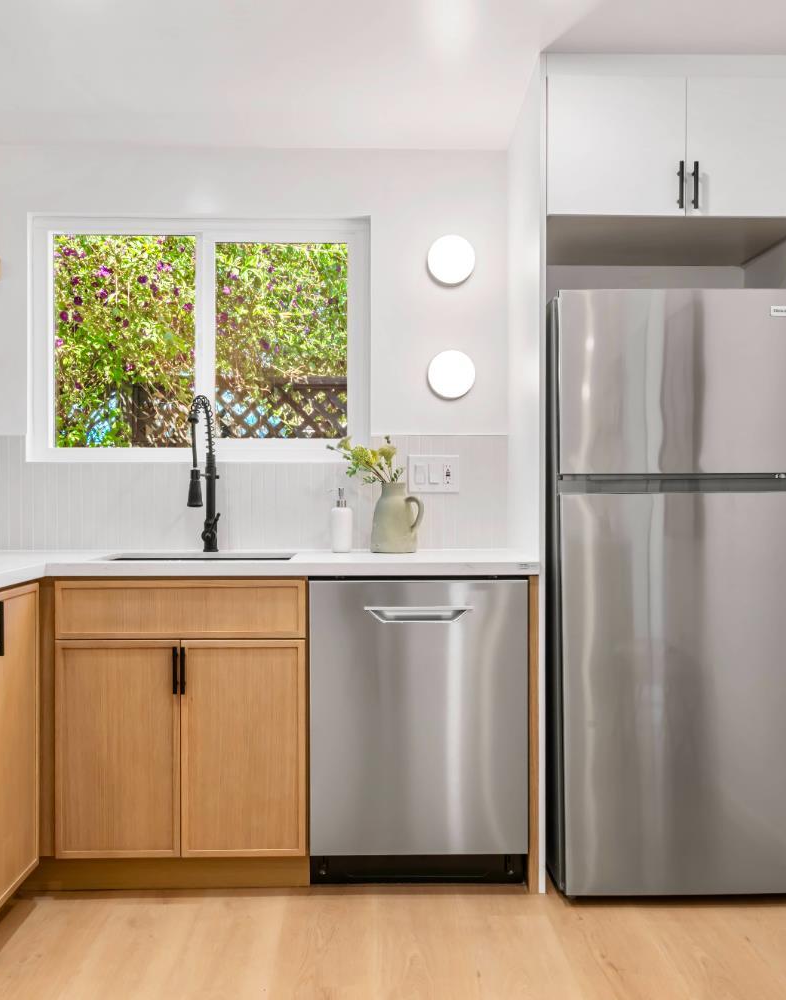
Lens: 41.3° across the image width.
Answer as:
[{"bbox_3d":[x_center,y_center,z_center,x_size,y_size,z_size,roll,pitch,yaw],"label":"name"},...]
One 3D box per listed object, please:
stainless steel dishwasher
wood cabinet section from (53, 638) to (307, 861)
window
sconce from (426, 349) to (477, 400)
[{"bbox_3d":[0.065,0.652,3.171,0.602,0.875,0.607,0,0,-2],"label":"stainless steel dishwasher"},{"bbox_3d":[-0.589,0.679,3.137,0.686,0.598,0.580,0,0,-2],"label":"wood cabinet section"},{"bbox_3d":[-0.640,-0.535,3.479,1.123,0.814,0.075,0,0,-2],"label":"window"},{"bbox_3d":[0.195,-0.413,3.466,0.156,0.159,0.060,0,0,-2],"label":"sconce"}]

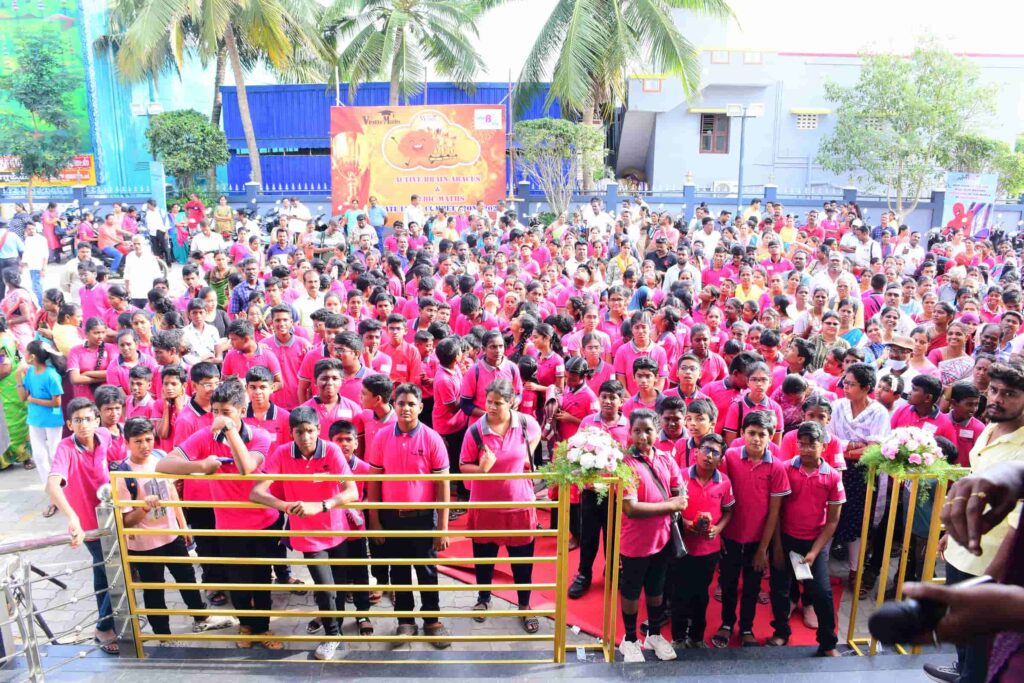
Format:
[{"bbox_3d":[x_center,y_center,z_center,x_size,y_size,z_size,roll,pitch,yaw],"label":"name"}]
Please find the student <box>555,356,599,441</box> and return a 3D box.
[{"bbox_3d":[0.470,0.808,5.620,0.420,1.444,0.360,8,16,31],"label":"student"}]

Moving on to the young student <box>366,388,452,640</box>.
[{"bbox_3d":[-0.594,0.994,4.450,0.490,1.590,0.330,1,14,3],"label":"young student"}]

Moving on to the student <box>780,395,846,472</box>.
[{"bbox_3d":[1.790,1.024,4.672,0.420,1.468,0.320,2,14,8],"label":"student"}]

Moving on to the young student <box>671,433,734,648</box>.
[{"bbox_3d":[1.112,1.150,4.461,0.410,1.309,0.320,3,14,11],"label":"young student"}]

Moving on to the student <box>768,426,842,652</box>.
[{"bbox_3d":[1.730,1.117,4.442,0.450,1.393,0.380,2,14,10],"label":"student"}]

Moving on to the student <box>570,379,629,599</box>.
[{"bbox_3d":[0.580,0.945,5.002,0.430,1.466,0.400,2,14,8],"label":"student"}]

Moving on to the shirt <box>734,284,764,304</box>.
[{"bbox_3d":[2.699,-0.390,8.766,0.380,0.550,0.240,2,14,8],"label":"shirt"}]

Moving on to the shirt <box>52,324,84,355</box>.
[{"bbox_3d":[-4.040,0.133,6.996,0.300,0.530,0.360,-4,15,-17],"label":"shirt"}]

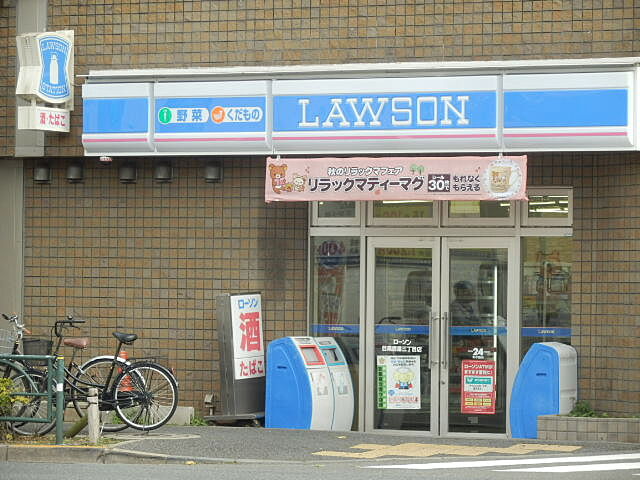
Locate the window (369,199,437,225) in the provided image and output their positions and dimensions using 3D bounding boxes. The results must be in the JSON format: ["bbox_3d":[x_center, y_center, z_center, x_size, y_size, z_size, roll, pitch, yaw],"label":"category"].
[{"bbox_3d":[0.805,-0.315,35.484,0.777,0.368,0.081,0,-1,30],"label":"window"}]

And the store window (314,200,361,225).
[{"bbox_3d":[0.174,-0.345,38.750,0.599,0.406,0.080,0,-1,28],"label":"store window"}]

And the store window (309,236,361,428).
[{"bbox_3d":[0.160,0.978,38.731,0.629,2.041,0.080,0,-1,28],"label":"store window"}]

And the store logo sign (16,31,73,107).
[{"bbox_3d":[-2.752,-1.714,36.530,0.235,0.708,0.623,0,-1,30],"label":"store logo sign"}]

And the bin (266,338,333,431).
[{"bbox_3d":[-0.189,1.380,35.338,0.531,0.890,0.432,0,-1,30],"label":"bin"}]

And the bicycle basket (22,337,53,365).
[{"bbox_3d":[-2.897,1.145,37.600,0.300,0.270,0.350,1,-1,-9],"label":"bicycle basket"}]

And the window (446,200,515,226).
[{"bbox_3d":[1.521,-0.314,35.075,0.787,0.369,0.081,0,-1,30],"label":"window"}]

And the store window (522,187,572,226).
[{"bbox_3d":[2.333,-0.342,37.593,0.581,0.406,0.080,0,-1,28],"label":"store window"}]

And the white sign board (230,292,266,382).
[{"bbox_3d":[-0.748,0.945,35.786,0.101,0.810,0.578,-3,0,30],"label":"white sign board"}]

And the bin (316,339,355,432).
[{"bbox_3d":[0.002,1.514,38.425,0.570,0.980,0.410,0,-1,30],"label":"bin"}]

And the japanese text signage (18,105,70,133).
[{"bbox_3d":[-2.750,-1.197,36.534,0.215,0.222,0.600,0,-1,30],"label":"japanese text signage"}]

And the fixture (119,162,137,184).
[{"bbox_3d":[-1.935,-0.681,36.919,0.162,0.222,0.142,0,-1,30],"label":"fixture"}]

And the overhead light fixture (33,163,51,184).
[{"bbox_3d":[-3.013,-0.719,39.601,0.165,0.225,0.175,0,-1,28],"label":"overhead light fixture"}]

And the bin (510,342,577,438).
[{"bbox_3d":[2.104,1.418,34.375,0.516,0.895,0.369,0,-1,30],"label":"bin"}]

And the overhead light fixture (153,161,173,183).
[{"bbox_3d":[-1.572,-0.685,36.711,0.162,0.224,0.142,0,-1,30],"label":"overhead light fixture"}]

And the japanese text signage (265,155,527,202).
[{"bbox_3d":[0.748,-0.612,36.992,2.971,0.447,0.030,0,-1,28],"label":"japanese text signage"}]

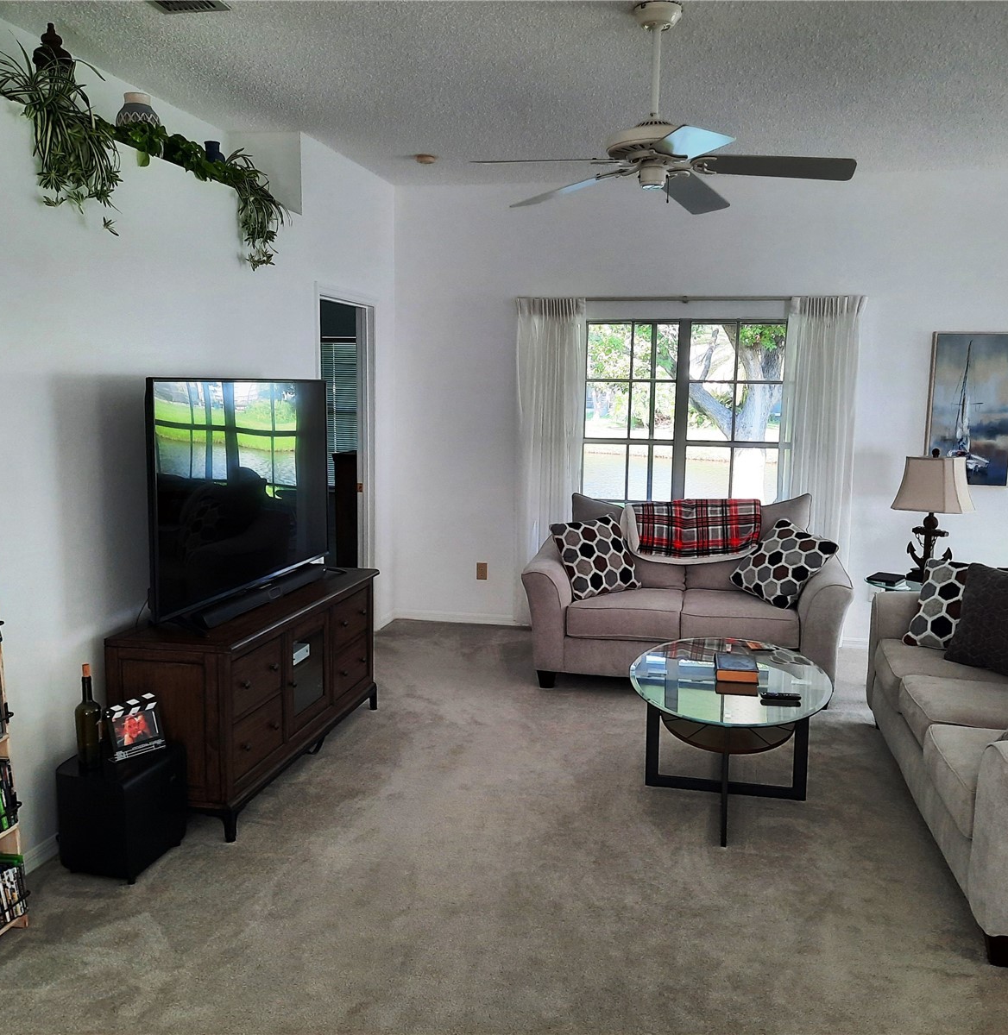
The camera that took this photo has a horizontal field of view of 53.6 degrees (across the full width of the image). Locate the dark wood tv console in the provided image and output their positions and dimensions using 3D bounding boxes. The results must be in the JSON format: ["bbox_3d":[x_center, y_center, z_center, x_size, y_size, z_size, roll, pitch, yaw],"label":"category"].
[{"bbox_3d":[-1.022,0.691,4.239,0.490,0.672,1.510,2,8,12],"label":"dark wood tv console"}]

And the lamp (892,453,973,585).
[{"bbox_3d":[2.283,-0.006,5.293,0.370,0.710,0.265,7,10,40],"label":"lamp"}]

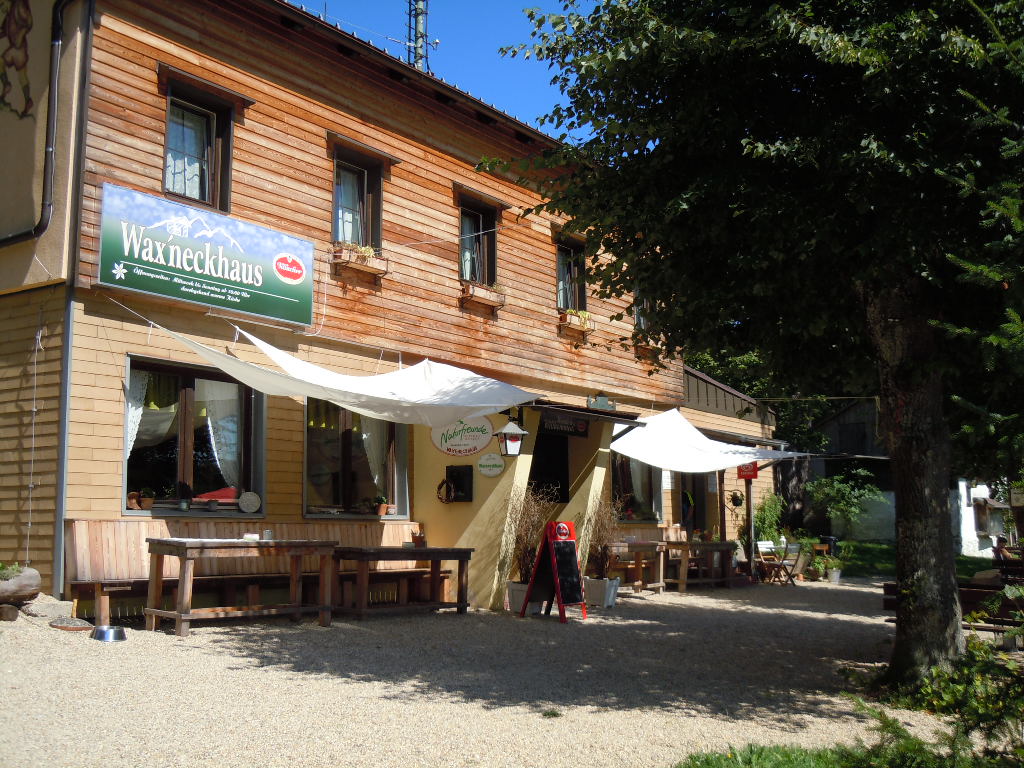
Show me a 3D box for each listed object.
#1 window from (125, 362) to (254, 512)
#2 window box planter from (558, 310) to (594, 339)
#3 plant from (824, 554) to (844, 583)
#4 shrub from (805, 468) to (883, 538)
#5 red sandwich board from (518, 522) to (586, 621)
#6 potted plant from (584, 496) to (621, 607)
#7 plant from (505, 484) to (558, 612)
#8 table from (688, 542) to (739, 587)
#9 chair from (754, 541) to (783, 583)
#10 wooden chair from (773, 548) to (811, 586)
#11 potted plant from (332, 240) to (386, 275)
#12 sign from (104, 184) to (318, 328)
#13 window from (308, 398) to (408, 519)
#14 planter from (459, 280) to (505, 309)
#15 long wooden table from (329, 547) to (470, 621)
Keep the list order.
[{"bbox_3d":[-3.436,0.635,12.495,0.180,1.580,1.890,-6,-9,34],"label":"window"},{"bbox_3d":[0.978,-0.940,17.778,0.220,0.270,0.804,-6,-10,36],"label":"window box planter"},{"bbox_3d":[6.475,3.725,23.242,0.380,0.560,0.380,-6,-10,36],"label":"plant"},{"bbox_3d":[7.471,2.693,26.000,1.400,1.750,1.500,-6,-10,36],"label":"shrub"},{"bbox_3d":[0.472,2.119,13.159,0.540,1.080,0.620,-4,-9,28],"label":"red sandwich board"},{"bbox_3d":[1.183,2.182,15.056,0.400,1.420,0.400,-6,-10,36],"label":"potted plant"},{"bbox_3d":[0.217,1.832,12.850,0.480,1.420,0.500,-6,-9,34],"label":"plant"},{"bbox_3d":[3.073,3.017,19.049,0.580,0.760,1.800,-6,-9,34],"label":"table"},{"bbox_3d":[4.958,3.431,22.300,0.420,0.830,0.480,4,-9,-33],"label":"chair"},{"bbox_3d":[5.308,3.442,22.084,0.470,0.800,0.430,-4,-9,28],"label":"wooden chair"},{"bbox_3d":[-1.838,-1.509,13.983,0.220,0.280,0.791,-6,-10,36],"label":"potted plant"},{"bbox_3d":[-3.261,-1.333,12.629,0.120,1.015,2.978,-6,-9,34],"label":"sign"},{"bbox_3d":[-1.978,0.900,14.609,0.180,1.580,1.945,-6,-9,34],"label":"window"},{"bbox_3d":[-0.412,-1.212,15.903,0.220,0.220,0.812,-6,-10,36],"label":"planter"},{"bbox_3d":[-1.218,2.215,12.788,0.560,0.720,1.800,-7,-10,39],"label":"long wooden table"}]

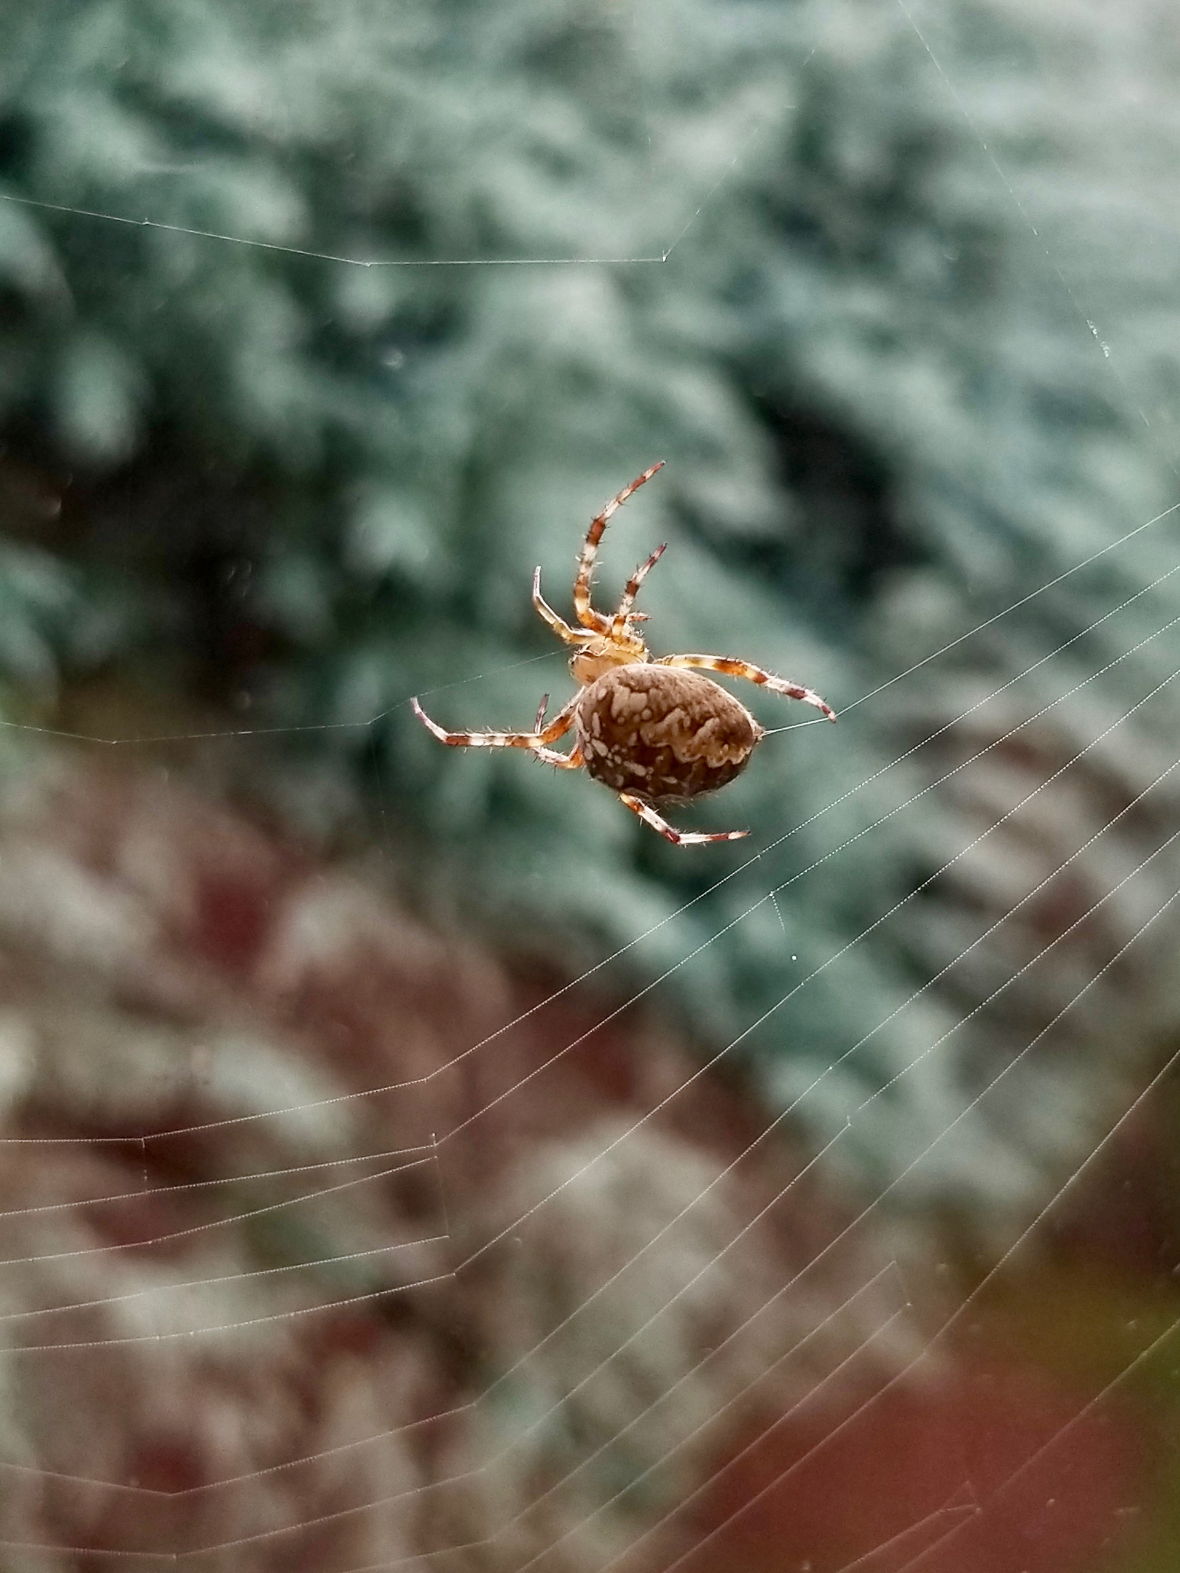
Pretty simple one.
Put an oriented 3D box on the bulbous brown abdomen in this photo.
[{"bbox_3d":[0.006,-0.004,0.085,0.013,0.010,0.010,7,27,-3],"label":"bulbous brown abdomen"}]

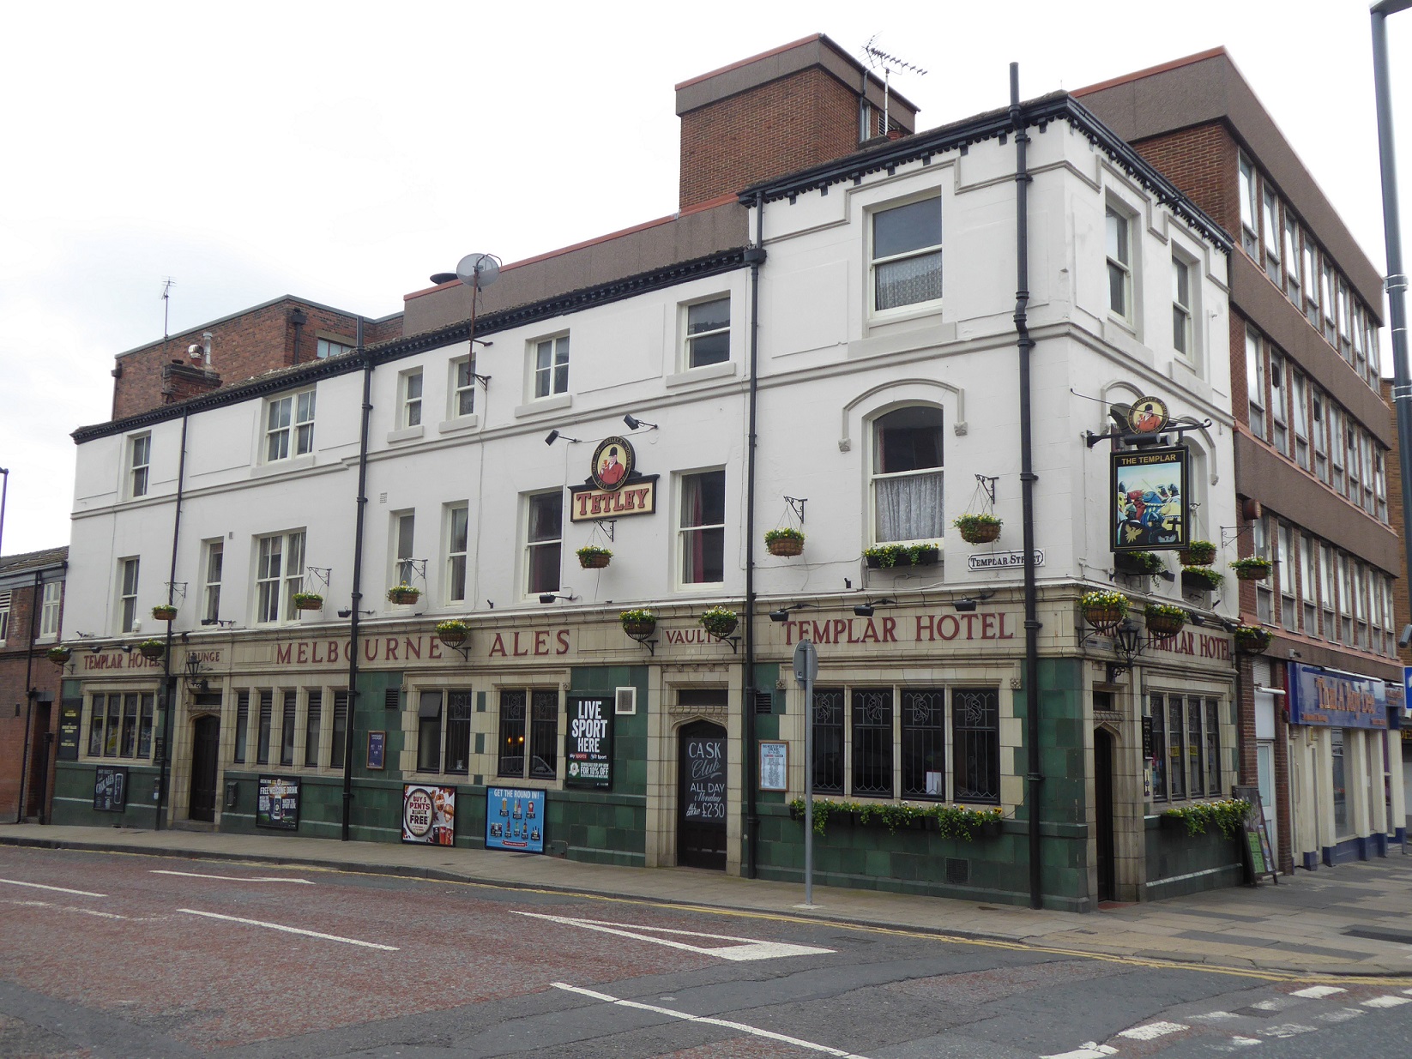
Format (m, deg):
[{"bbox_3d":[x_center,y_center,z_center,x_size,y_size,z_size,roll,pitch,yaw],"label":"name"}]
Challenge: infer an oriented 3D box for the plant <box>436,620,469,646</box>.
[{"bbox_3d":[-4.141,1.701,20.637,0.510,0.420,0.510,1,-8,0],"label":"plant"}]

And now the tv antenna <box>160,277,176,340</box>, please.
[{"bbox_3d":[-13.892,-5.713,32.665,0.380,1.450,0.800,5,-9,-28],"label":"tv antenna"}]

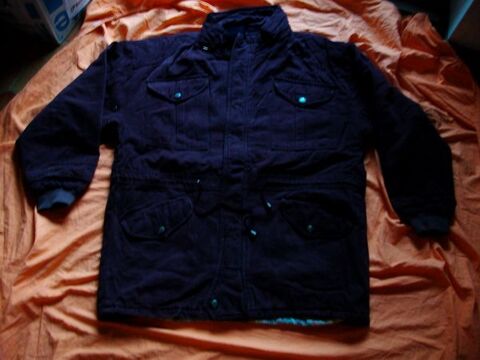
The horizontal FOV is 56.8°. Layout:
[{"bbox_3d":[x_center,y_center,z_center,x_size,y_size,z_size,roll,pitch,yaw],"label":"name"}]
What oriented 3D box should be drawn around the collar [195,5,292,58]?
[{"bbox_3d":[0.010,-0.399,1.224,0.260,0.100,0.165,0,69,0],"label":"collar"}]

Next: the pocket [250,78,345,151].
[{"bbox_3d":[0.158,-0.165,1.129,0.212,0.025,0.206,0,69,0],"label":"pocket"}]

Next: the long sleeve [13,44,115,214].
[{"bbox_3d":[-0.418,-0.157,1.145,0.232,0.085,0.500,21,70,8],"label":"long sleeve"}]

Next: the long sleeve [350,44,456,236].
[{"bbox_3d":[0.419,-0.137,1.137,0.193,0.085,0.555,-11,69,-4],"label":"long sleeve"}]

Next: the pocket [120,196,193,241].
[{"bbox_3d":[-0.193,0.092,1.041,0.165,0.025,0.101,0,69,0],"label":"pocket"}]

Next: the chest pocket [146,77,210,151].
[{"bbox_3d":[-0.155,-0.166,1.129,0.162,0.025,0.209,0,69,0],"label":"chest pocket"}]

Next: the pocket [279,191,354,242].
[{"bbox_3d":[0.178,0.085,1.043,0.172,0.025,0.116,0,69,0],"label":"pocket"}]

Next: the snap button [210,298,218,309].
[{"bbox_3d":[-0.057,0.275,0.988,0.018,0.008,0.019,0,69,0],"label":"snap button"}]

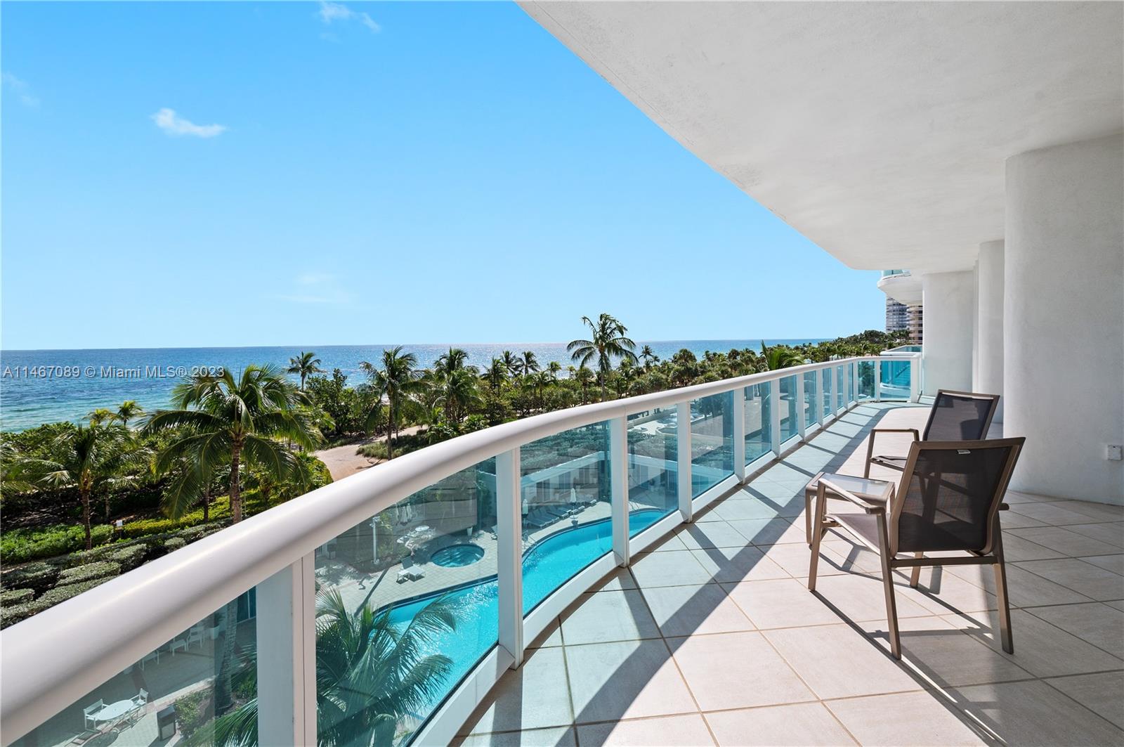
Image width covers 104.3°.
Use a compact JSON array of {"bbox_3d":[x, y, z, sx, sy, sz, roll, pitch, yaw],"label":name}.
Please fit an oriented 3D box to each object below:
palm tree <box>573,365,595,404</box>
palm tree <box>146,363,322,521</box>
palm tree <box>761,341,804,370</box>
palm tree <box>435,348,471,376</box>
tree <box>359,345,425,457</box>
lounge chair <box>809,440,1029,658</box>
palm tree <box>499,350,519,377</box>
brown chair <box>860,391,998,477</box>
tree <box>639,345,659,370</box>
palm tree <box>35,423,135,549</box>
[{"bbox_3d":[4.260,2.680,82.286,4.000,8.020,4.000,-1,4,0],"label":"palm tree"},{"bbox_3d":[-11.318,5.495,14.984,4.900,11.388,4.900,-4,5,-38],"label":"palm tree"},{"bbox_3d":[16.807,3.692,34.444,4.400,12.478,4.400,-1,4,0],"label":"palm tree"},{"bbox_3d":[-16.951,2.023,68.423,6.200,11.875,6.200,-1,4,0],"label":"palm tree"},{"bbox_3d":[-18.602,3.272,48.437,6.800,12.274,6.800,-1,4,0],"label":"tree"},{"bbox_3d":[1.734,0.756,2.190,0.620,0.993,0.625,-1,4,-3],"label":"lounge chair"},{"bbox_3d":[-12.376,-0.060,104.384,5.400,10.787,5.400,-1,4,0],"label":"palm tree"},{"bbox_3d":[2.766,0.642,3.288,0.606,0.977,0.629,-1,4,-5],"label":"brown chair"},{"bbox_3d":[26.499,-2.986,132.412,5.200,11.584,5.200,-1,4,0],"label":"tree"},{"bbox_3d":[-22.243,5.162,20.363,3.400,5.662,3.400,3,5,42],"label":"palm tree"}]

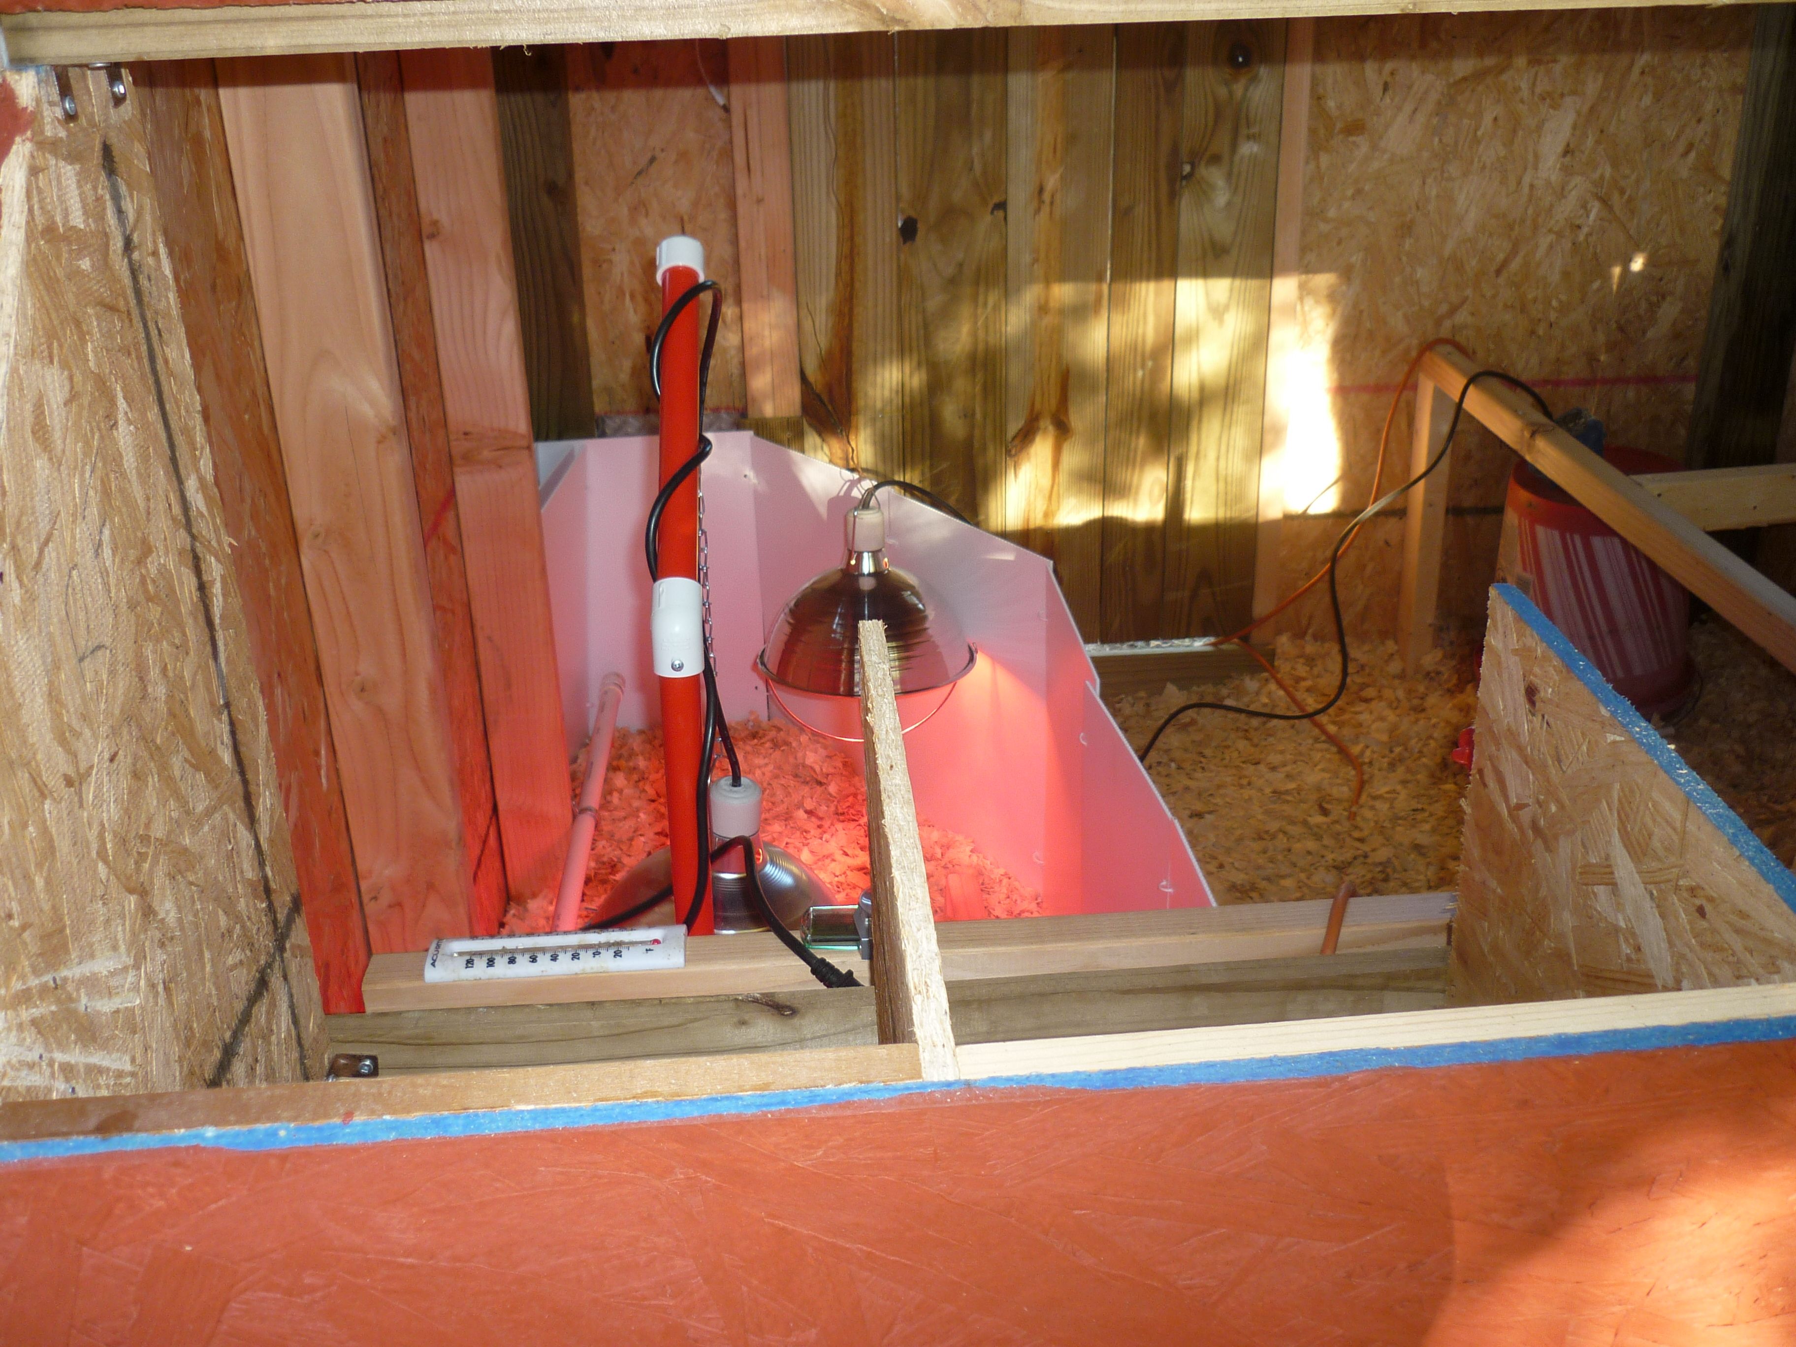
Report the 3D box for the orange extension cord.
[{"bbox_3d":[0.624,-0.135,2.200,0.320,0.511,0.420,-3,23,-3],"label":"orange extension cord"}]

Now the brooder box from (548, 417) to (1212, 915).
[{"bbox_3d":[-0.106,0.120,1.776,0.550,0.445,1.250,-3,23,-3],"label":"brooder box"}]

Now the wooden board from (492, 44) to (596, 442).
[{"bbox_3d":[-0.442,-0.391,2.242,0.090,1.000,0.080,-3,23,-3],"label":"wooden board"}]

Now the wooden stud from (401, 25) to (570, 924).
[{"bbox_3d":[-0.418,-0.226,1.787,0.089,1.070,0.038,-3,23,-3],"label":"wooden stud"}]

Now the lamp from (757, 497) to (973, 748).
[{"bbox_3d":[-0.031,-0.048,1.671,0.218,0.252,0.218,-3,23,-3],"label":"lamp"}]

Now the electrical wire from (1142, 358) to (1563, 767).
[{"bbox_3d":[0.577,-0.155,2.258,0.535,0.493,0.210,-3,23,-3],"label":"electrical wire"}]

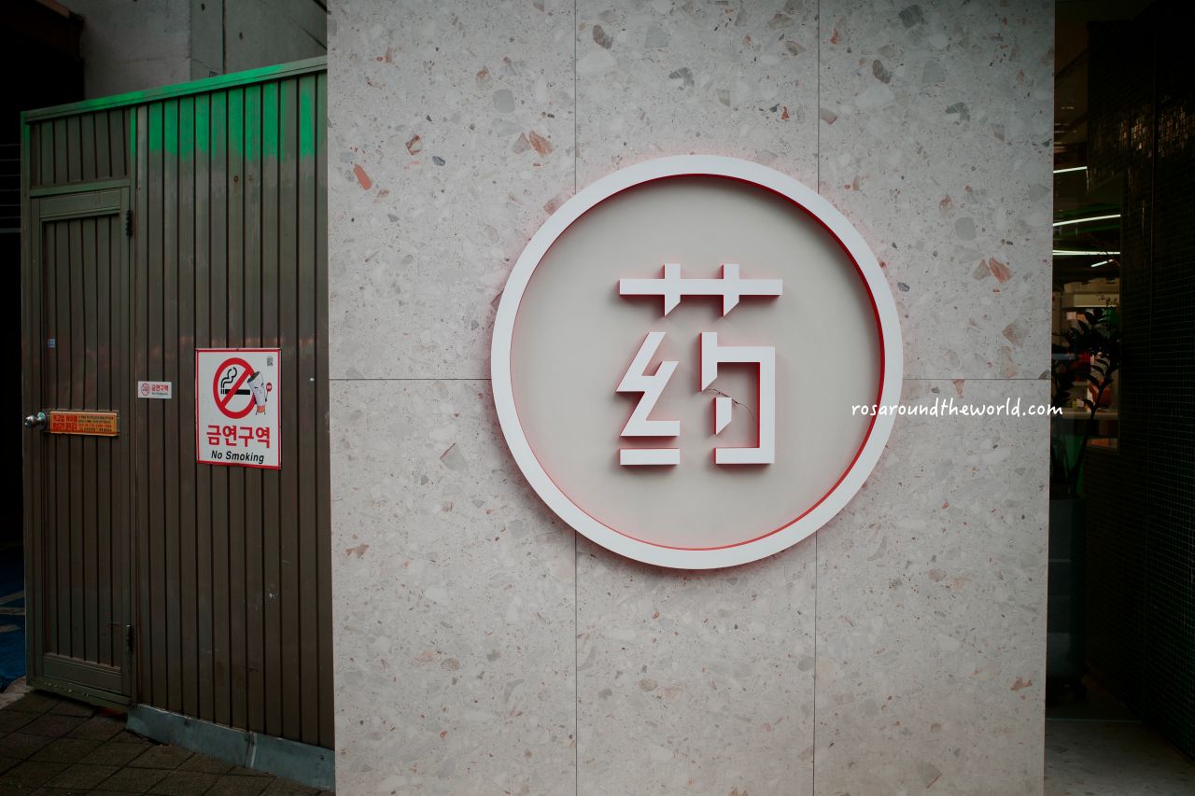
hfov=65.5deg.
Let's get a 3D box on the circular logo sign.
[{"bbox_3d":[0.245,-0.088,2.272,1.000,1.000,0.060,0,2,-3],"label":"circular logo sign"}]

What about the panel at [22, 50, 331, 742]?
[{"bbox_3d":[-1.552,0.025,3.402,1.687,2.301,0.060,1,2,26],"label":"panel"}]

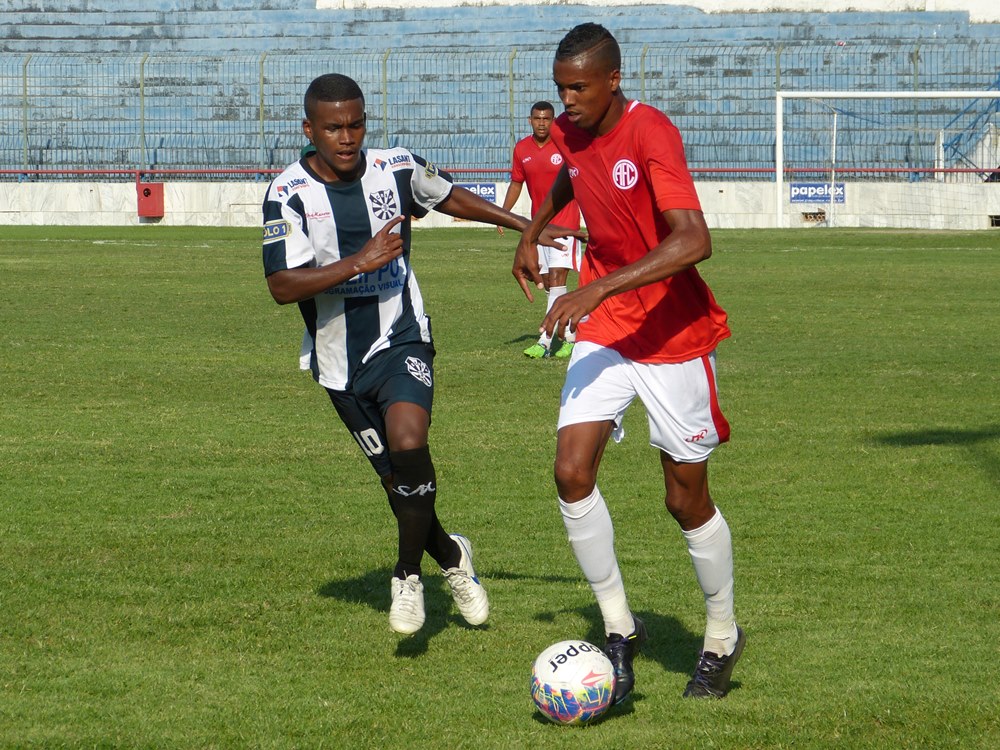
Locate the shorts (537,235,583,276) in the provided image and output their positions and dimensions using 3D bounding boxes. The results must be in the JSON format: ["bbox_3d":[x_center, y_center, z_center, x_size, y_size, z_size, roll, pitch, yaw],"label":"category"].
[{"bbox_3d":[0.423,-0.899,31.200,0.340,0.400,0.260,1,3,22],"label":"shorts"}]

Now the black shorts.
[{"bbox_3d":[-0.362,0.080,13.300,0.360,0.430,0.360,2,3,-3],"label":"black shorts"}]

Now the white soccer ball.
[{"bbox_3d":[0.191,0.800,11.400,0.220,0.220,0.220,0,3,0],"label":"white soccer ball"}]

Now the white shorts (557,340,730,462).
[{"bbox_3d":[0.393,0.045,12.020,0.420,0.400,0.330,0,7,25],"label":"white shorts"}]

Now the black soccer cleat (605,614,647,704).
[{"bbox_3d":[0.342,0.777,11.950,0.100,0.110,0.285,0,28,9],"label":"black soccer cleat"}]

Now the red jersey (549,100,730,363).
[{"bbox_3d":[0.383,-0.391,11.970,0.450,0.690,0.320,4,20,42],"label":"red jersey"}]

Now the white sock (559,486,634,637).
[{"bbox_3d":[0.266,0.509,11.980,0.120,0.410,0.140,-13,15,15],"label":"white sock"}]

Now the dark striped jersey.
[{"bbox_3d":[-0.436,-0.321,13.250,0.520,0.690,0.310,-6,11,7],"label":"dark striped jersey"}]

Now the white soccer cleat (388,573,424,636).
[{"bbox_3d":[-0.276,0.677,12.950,0.100,0.110,0.280,0,15,-2],"label":"white soccer cleat"}]

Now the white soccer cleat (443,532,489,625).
[{"bbox_3d":[-0.107,0.636,13.600,0.100,0.280,0.110,-16,-40,3],"label":"white soccer cleat"}]

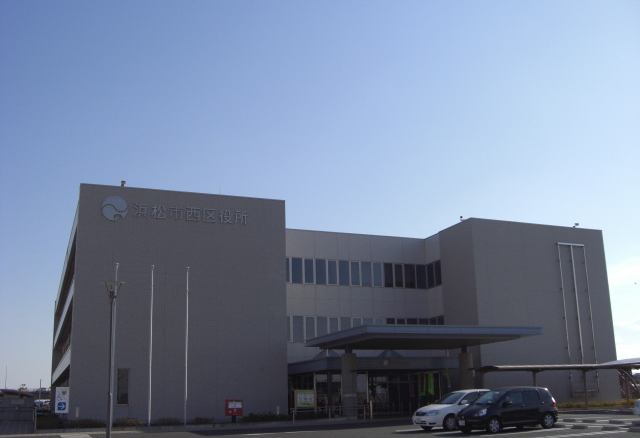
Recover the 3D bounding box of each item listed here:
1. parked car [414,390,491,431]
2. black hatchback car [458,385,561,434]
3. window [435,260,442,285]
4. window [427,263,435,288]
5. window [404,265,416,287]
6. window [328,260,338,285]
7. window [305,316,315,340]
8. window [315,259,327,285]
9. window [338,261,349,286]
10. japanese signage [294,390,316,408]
[{"bbox_3d":[5.683,7.423,27.474,4.300,1.480,1.700,5,-15,-25],"label":"parked car"},{"bbox_3d":[6.917,7.122,26.237,3.830,1.525,1.675,5,-16,-25],"label":"black hatchback car"},{"bbox_3d":[8.620,4.022,51.253,0.100,1.750,0.850,5,-15,-23],"label":"window"},{"bbox_3d":[8.313,4.247,52.625,0.120,1.817,1.060,4,-15,-21],"label":"window"},{"bbox_3d":[6.782,4.290,52.657,0.961,1.817,0.120,4,-15,-21],"label":"window"},{"bbox_3d":[0.938,3.793,49.543,0.800,1.750,0.100,5,-15,-23],"label":"window"},{"bbox_3d":[-0.674,7.539,47.858,0.800,1.750,0.100,5,-15,-23],"label":"window"},{"bbox_3d":[0.072,3.807,50.138,0.898,1.817,0.120,4,-15,-21],"label":"window"},{"bbox_3d":[1.691,3.855,49.871,0.820,1.750,0.100,5,-15,-23],"label":"window"},{"bbox_3d":[-0.780,10.013,39.111,1.320,0.980,0.120,4,-15,-21],"label":"japanese signage"}]

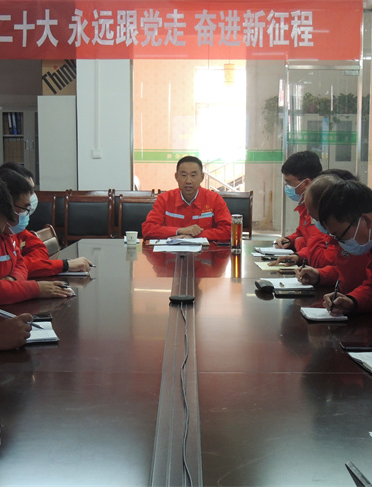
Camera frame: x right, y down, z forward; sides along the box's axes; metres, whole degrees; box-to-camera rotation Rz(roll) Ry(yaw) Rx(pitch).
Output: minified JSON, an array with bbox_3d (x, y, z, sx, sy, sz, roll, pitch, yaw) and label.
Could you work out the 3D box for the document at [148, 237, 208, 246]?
[{"bbox_3d":[-0.050,-0.013,5.866,0.380,0.026,0.250,0,6,0],"label":"document"}]

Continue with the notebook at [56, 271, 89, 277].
[{"bbox_3d":[-0.580,0.147,4.495,0.190,0.016,0.170,0,6,0],"label":"notebook"}]

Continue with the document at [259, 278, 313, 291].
[{"bbox_3d":[0.462,0.187,4.040,0.215,0.013,0.260,0,7,0],"label":"document"}]

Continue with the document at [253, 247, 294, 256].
[{"bbox_3d":[0.545,0.049,5.370,0.190,0.016,0.250,1,7,7],"label":"document"}]

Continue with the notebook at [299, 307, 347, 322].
[{"bbox_3d":[0.530,0.268,3.354,0.145,0.012,0.222,0,7,-3],"label":"notebook"}]

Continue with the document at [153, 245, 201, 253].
[{"bbox_3d":[-0.049,0.030,5.401,0.295,0.006,0.260,0,7,0],"label":"document"}]

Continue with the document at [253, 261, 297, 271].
[{"bbox_3d":[0.498,0.122,4.744,0.210,0.008,0.280,0,6,3],"label":"document"}]

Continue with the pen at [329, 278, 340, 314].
[{"bbox_3d":[0.568,0.201,3.370,0.011,0.133,0.011,16,-15,5],"label":"pen"}]

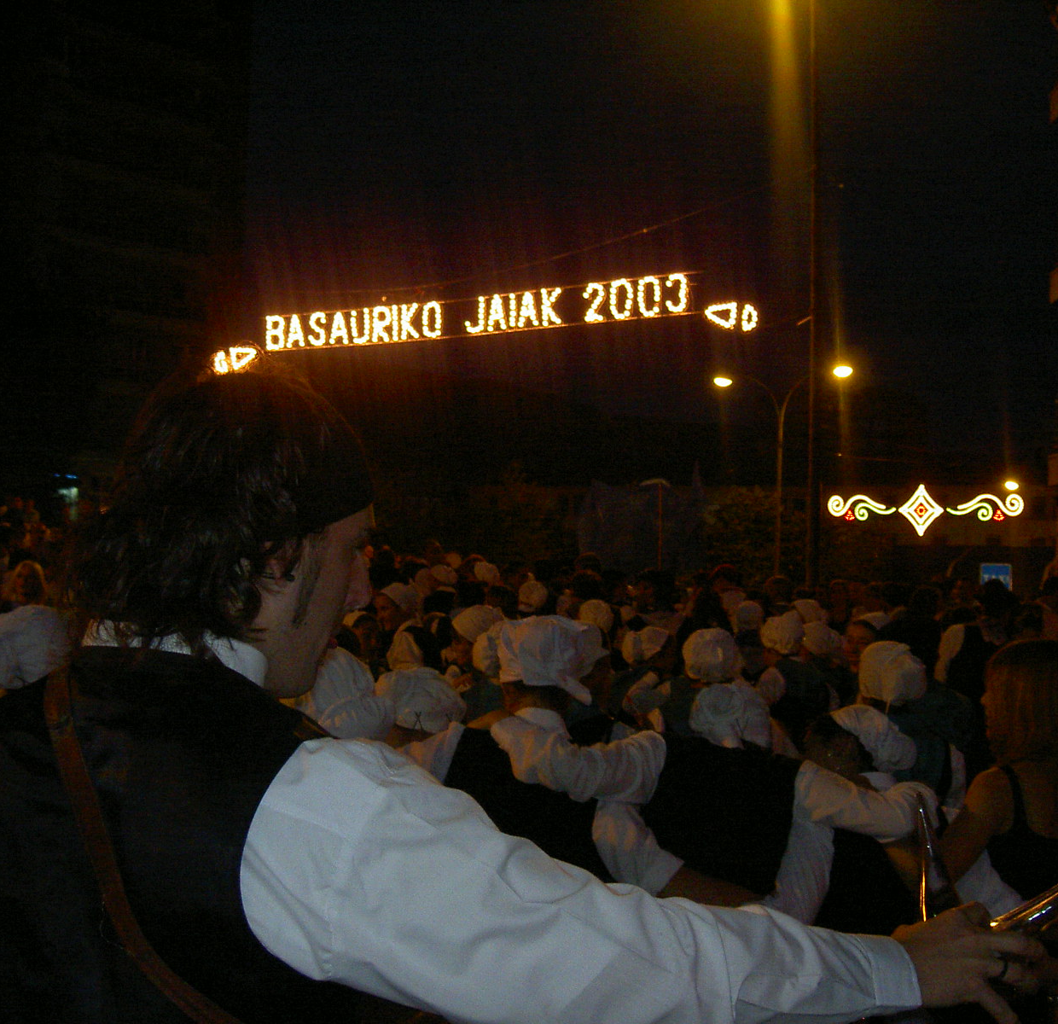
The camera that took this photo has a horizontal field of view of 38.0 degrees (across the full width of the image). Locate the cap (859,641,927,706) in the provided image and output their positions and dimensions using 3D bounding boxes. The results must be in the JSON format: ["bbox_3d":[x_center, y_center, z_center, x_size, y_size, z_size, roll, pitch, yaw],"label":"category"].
[{"bbox_3d":[1.373,0.607,5.800,0.255,0.235,0.265,1,-2,-14],"label":"cap"}]

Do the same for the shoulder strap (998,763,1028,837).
[{"bbox_3d":[0.898,0.535,2.850,0.050,0.135,0.070,1,-2,6],"label":"shoulder strap"}]

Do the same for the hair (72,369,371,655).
[{"bbox_3d":[-0.240,0.000,1.200,0.235,0.225,0.200,2,-2,-30],"label":"hair"}]

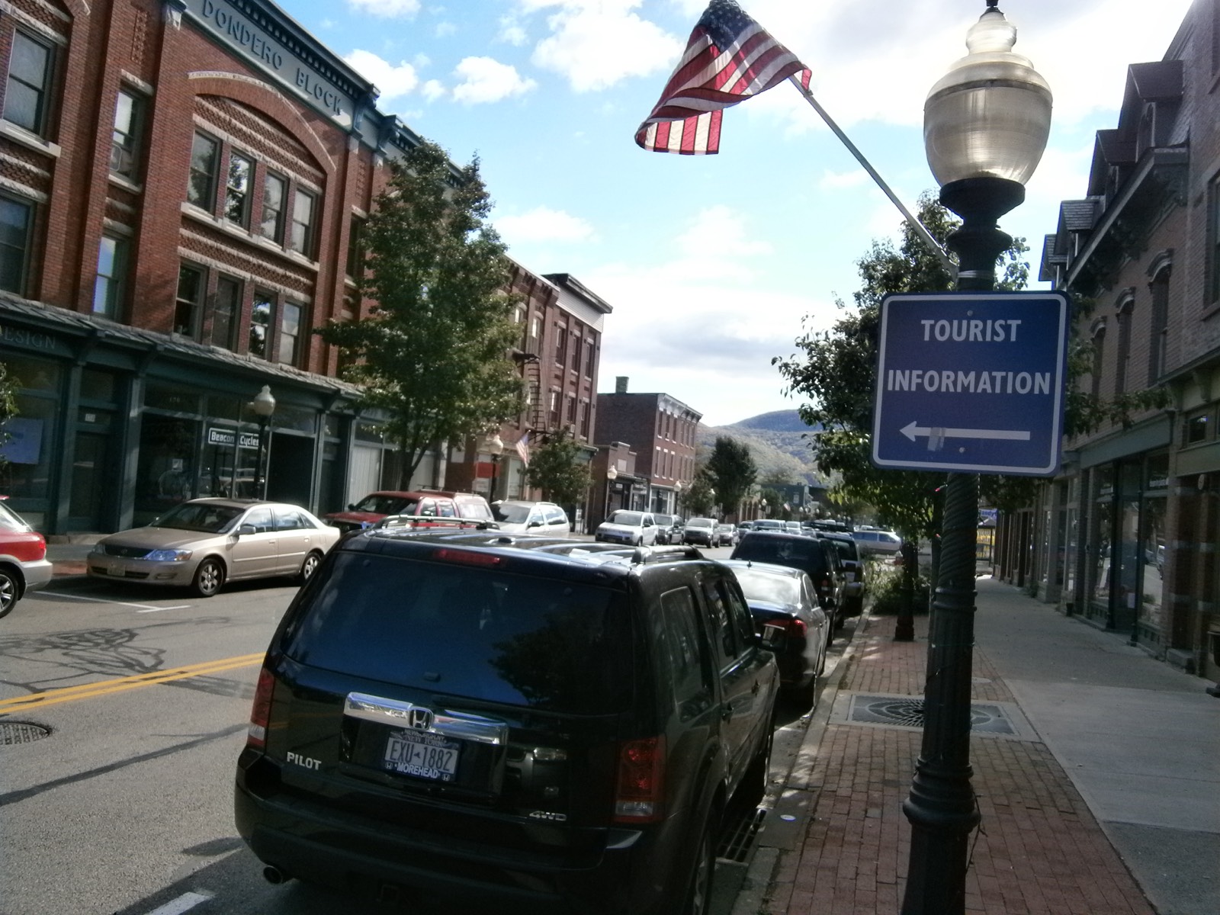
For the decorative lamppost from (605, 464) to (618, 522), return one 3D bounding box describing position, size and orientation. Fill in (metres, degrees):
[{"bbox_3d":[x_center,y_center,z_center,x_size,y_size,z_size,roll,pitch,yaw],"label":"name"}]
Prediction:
[{"bbox_3d":[-0.015,2.174,42.640,0.480,3.790,0.480,4,-3,18],"label":"decorative lamppost"}]

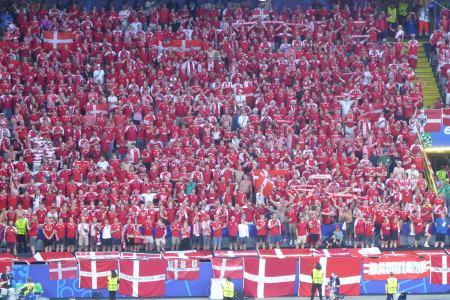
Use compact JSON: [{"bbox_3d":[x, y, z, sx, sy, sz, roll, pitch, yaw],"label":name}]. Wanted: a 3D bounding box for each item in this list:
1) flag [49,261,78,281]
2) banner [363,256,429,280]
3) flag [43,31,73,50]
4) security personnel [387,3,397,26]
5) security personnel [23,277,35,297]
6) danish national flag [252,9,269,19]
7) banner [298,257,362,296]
[{"bbox_3d":[-7.147,5.352,185.561,1.270,0.870,0.060,-1,9,-11],"label":"flag"},{"bbox_3d":[7.738,5.286,188.432,2.960,1.080,0.060,-1,9,-11],"label":"banner"},{"bbox_3d":[-8.499,-5.574,213.799,1.500,1.000,0.080,-1,10,-8],"label":"flag"},{"bbox_3d":[8.180,-6.271,205.513,0.550,1.800,0.350,0,8,-10],"label":"security personnel"},{"bbox_3d":[-9.112,6.764,194.711,0.570,1.720,0.380,-1,10,-8],"label":"security personnel"},{"bbox_3d":[1.737,-6.591,204.939,0.840,0.540,0.050,-1,9,-11],"label":"danish national flag"},{"bbox_3d":[4.734,5.685,187.915,2.820,1.720,0.060,-1,9,-11],"label":"banner"}]

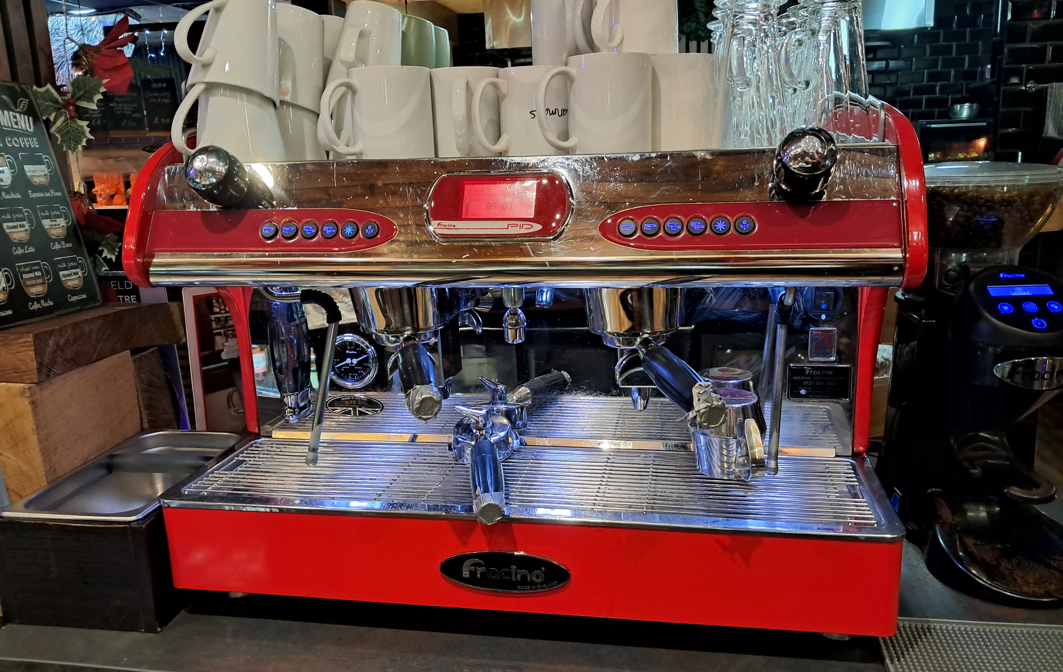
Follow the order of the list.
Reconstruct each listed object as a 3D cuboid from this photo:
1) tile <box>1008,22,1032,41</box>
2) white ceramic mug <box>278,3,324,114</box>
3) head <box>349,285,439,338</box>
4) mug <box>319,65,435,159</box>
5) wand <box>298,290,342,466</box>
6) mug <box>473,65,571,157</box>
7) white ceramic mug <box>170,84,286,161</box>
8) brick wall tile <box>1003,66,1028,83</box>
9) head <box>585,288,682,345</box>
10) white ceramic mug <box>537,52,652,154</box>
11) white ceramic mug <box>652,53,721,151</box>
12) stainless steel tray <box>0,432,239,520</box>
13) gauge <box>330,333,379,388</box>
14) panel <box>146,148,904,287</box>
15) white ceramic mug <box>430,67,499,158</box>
[{"bbox_3d":[2.456,-1.531,4.188,0.098,0.100,0.010,1,13,13],"label":"tile"},{"bbox_3d":[-0.288,-0.317,0.943,0.116,0.104,0.092,11,9,-3],"label":"white ceramic mug"},{"bbox_3d":[-0.134,-0.039,0.843,0.091,0.066,0.093,1,13,10],"label":"head"},{"bbox_3d":[-0.160,-0.227,0.857,0.116,0.095,0.082,-8,14,-26],"label":"mug"},{"bbox_3d":[-0.224,0.047,0.885,0.044,0.195,0.046,1,13,10],"label":"wand"},{"bbox_3d":[-0.009,-0.241,0.897,0.116,0.095,0.082,-6,14,-19],"label":"mug"},{"bbox_3d":[-0.315,-0.225,0.853,0.089,0.094,0.115,9,16,39],"label":"white ceramic mug"},{"bbox_3d":[2.463,-1.323,4.235,0.098,0.100,0.010,1,13,13],"label":"brick wall tile"},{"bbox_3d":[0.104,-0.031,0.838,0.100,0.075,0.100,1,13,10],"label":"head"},{"bbox_3d":[0.061,-0.217,0.786,0.112,0.088,0.080,-5,13,-14],"label":"white ceramic mug"},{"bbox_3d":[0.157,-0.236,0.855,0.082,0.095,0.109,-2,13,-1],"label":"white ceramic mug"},{"bbox_3d":[-0.457,0.175,0.975,0.164,0.050,0.264,0,13,6],"label":"stainless steel tray"},{"bbox_3d":[-0.211,0.030,0.981,0.066,0.067,0.025,1,13,10],"label":"gauge"},{"bbox_3d":[-0.029,-0.106,0.757,0.688,0.124,0.042,1,-5,10],"label":"panel"},{"bbox_3d":[-0.065,-0.225,0.837,0.080,0.088,0.112,-1,13,3],"label":"white ceramic mug"}]

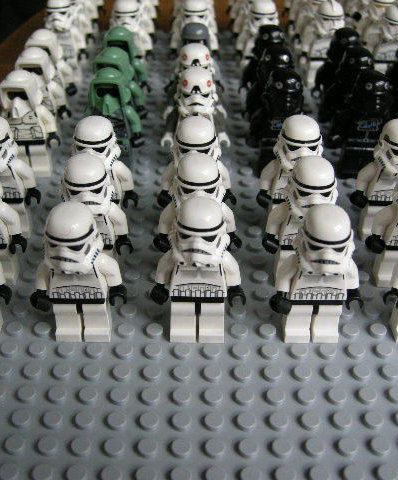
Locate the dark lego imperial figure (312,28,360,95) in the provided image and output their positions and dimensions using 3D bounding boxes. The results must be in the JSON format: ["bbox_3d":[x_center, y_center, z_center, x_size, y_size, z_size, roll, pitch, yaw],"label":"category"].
[{"bbox_3d":[0.062,-0.071,0.289,0.025,0.043,0.014,0,36,-1],"label":"dark lego imperial figure"}]

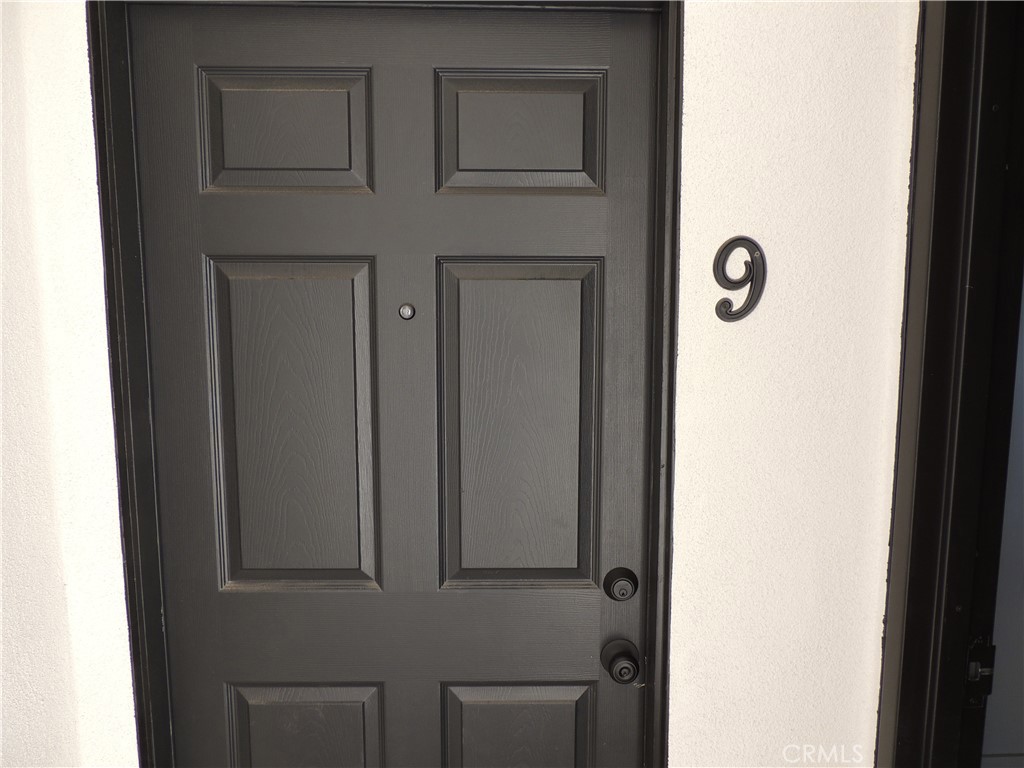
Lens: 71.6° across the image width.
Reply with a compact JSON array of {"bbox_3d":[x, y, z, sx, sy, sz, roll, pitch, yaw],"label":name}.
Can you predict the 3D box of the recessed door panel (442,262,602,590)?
[{"bbox_3d":[0.015,0.076,1.268,0.291,0.594,0.018,0,6,-1],"label":"recessed door panel"}]

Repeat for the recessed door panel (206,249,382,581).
[{"bbox_3d":[-0.382,0.076,1.262,0.291,0.594,0.018,0,6,-1],"label":"recessed door panel"}]

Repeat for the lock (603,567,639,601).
[{"bbox_3d":[0.200,0.368,1.286,0.064,0.064,0.025,0,6,-1],"label":"lock"}]

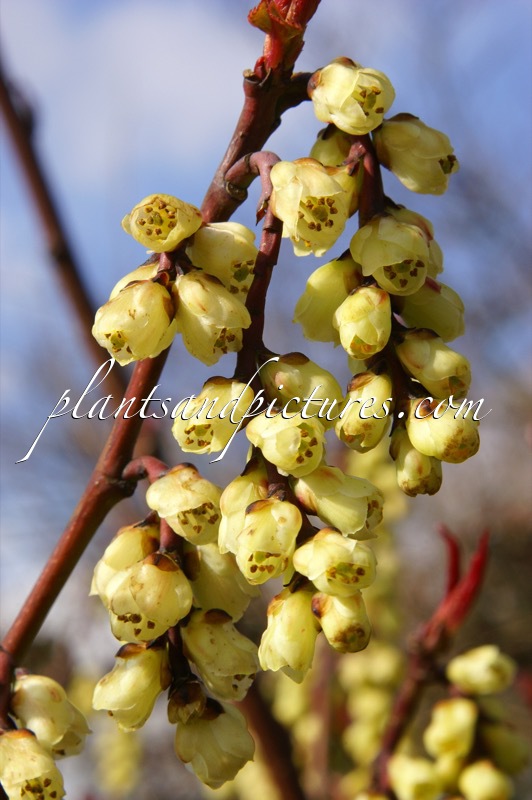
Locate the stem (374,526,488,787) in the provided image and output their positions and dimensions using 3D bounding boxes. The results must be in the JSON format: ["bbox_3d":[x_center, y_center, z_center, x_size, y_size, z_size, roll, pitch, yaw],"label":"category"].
[{"bbox_3d":[0.024,0.039,0.345,0.009,0.042,0.007,22,0,0],"label":"stem"}]

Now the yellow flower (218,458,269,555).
[{"bbox_3d":[-0.002,0.013,0.290,0.008,0.011,0.008,18,6,0],"label":"yellow flower"}]

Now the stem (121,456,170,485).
[{"bbox_3d":[-0.014,0.008,0.272,0.005,0.003,0.003,0,0,0],"label":"stem"}]

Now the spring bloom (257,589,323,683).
[{"bbox_3d":[0.003,0.027,0.272,0.007,0.011,0.007,10,-3,0],"label":"spring bloom"}]

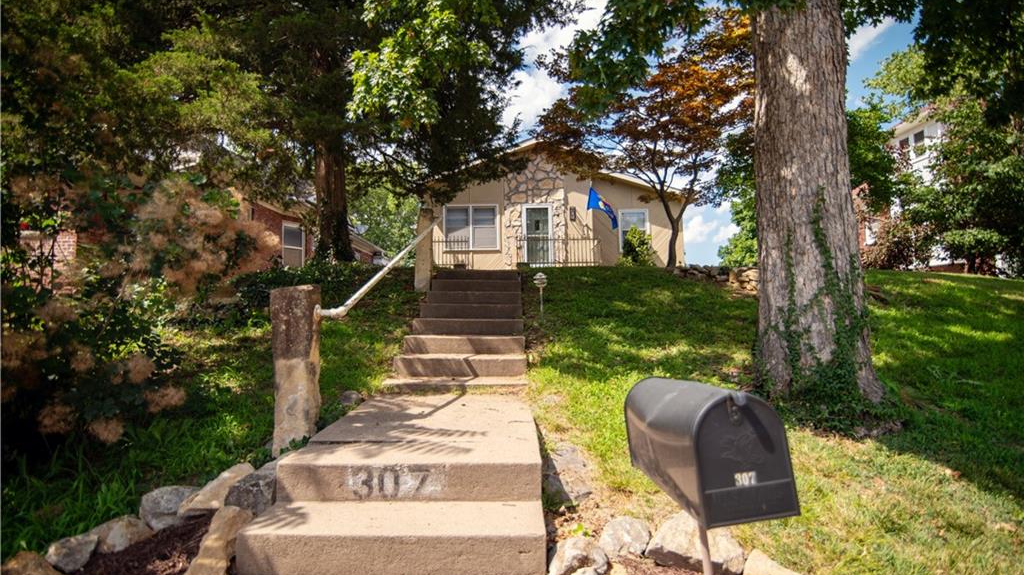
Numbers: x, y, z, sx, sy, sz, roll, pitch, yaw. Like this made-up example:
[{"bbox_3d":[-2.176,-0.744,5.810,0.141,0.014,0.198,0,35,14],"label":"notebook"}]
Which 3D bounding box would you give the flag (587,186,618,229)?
[{"bbox_3d":[2.790,-2.460,14.000,1.000,1.350,0.400,0,-1,0],"label":"flag"}]

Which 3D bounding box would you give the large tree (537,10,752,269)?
[{"bbox_3d":[2.950,-3.100,9.800,4.500,5.400,4.200,0,-2,0],"label":"large tree"}]

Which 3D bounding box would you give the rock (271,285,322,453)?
[{"bbox_3d":[-1.210,0.450,2.560,0.220,0.920,0.190,0,-2,0],"label":"rock"}]

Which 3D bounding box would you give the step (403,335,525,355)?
[{"bbox_3d":[-0.479,0.600,4.800,1.220,0.175,0.400,0,-2,0],"label":"step"}]

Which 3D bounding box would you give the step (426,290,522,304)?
[{"bbox_3d":[-0.461,0.138,5.760,1.170,0.155,0.380,0,-1,0],"label":"step"}]

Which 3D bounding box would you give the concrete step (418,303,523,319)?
[{"bbox_3d":[-0.463,0.275,5.380,1.170,0.160,0.380,0,-1,0],"label":"concrete step"}]

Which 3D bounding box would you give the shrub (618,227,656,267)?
[{"bbox_3d":[3.700,-1.130,13.400,1.100,1.200,1.050,0,-2,0],"label":"shrub"}]

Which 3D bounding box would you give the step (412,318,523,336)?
[{"bbox_3d":[-0.483,0.448,5.210,1.220,0.170,0.400,0,-2,0],"label":"step"}]

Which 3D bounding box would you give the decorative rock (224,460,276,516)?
[{"bbox_3d":[-1.220,0.925,2.120,0.220,0.200,0.250,0,-2,0],"label":"decorative rock"}]

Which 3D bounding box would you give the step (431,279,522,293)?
[{"bbox_3d":[-0.462,-0.015,6.140,1.170,0.155,0.380,0,-1,0],"label":"step"}]

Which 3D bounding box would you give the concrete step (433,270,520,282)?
[{"bbox_3d":[-0.472,-0.167,6.520,1.170,0.150,0.380,0,-1,0],"label":"concrete step"}]

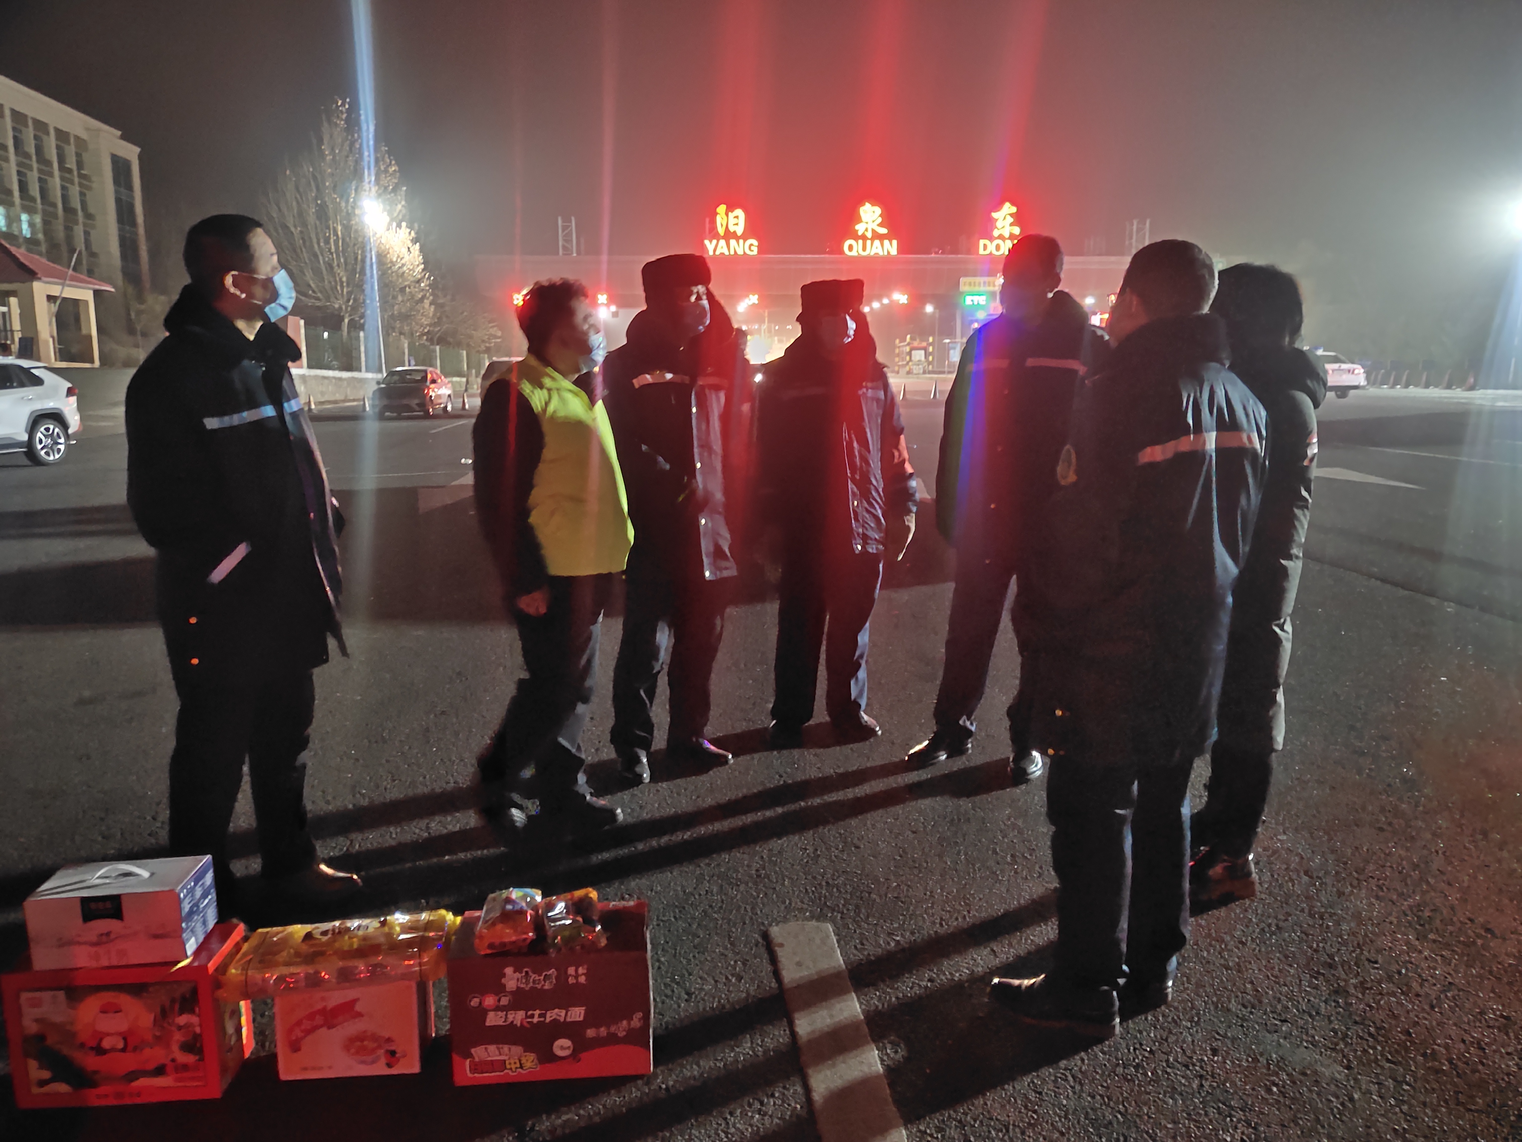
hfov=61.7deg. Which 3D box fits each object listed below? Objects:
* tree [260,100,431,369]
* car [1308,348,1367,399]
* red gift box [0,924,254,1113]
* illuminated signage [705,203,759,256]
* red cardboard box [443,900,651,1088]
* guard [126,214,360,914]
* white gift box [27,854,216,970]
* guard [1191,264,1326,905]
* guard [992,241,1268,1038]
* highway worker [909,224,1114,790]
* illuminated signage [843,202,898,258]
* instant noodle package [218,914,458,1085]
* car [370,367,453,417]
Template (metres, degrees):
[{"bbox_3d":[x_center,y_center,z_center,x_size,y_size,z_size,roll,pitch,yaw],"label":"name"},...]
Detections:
[{"bbox_3d":[-16.924,-13.724,52.000,5.900,11.010,5.600,0,9,0],"label":"tree"},{"bbox_3d":[17.110,-6.343,41.000,1.800,1.550,4.650,-2,10,-8],"label":"car"},{"bbox_3d":[-1.311,0.926,2.668,0.404,0.290,0.198,-1,10,-3],"label":"red gift box"},{"bbox_3d":[-2.059,-24.624,92.000,3.861,3.861,0.350,-2,10,-6],"label":"illuminated signage"},{"bbox_3d":[-0.443,0.903,2.747,0.404,0.284,0.221,-2,10,-5],"label":"red cardboard box"},{"bbox_3d":[-1.389,-0.005,3.326,0.470,1.791,0.540,1,9,9],"label":"guard"},{"bbox_3d":[-1.280,0.686,2.563,0.295,0.145,0.180,-1,9,-6],"label":"white gift box"},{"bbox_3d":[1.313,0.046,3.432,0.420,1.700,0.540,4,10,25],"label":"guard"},{"bbox_3d":[0.772,0.154,2.804,0.440,1.710,0.570,9,13,44],"label":"guard"},{"bbox_3d":[0.875,-0.231,4.458,0.620,1.832,0.420,4,10,25],"label":"highway worker"},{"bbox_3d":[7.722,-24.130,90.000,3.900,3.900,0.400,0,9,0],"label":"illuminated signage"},{"bbox_3d":[-0.857,0.877,2.642,0.420,0.268,0.225,-2,9,-7],"label":"instant noodle package"},{"bbox_3d":[-11.055,-5.722,40.500,1.800,1.470,4.600,-2,10,-5],"label":"car"}]

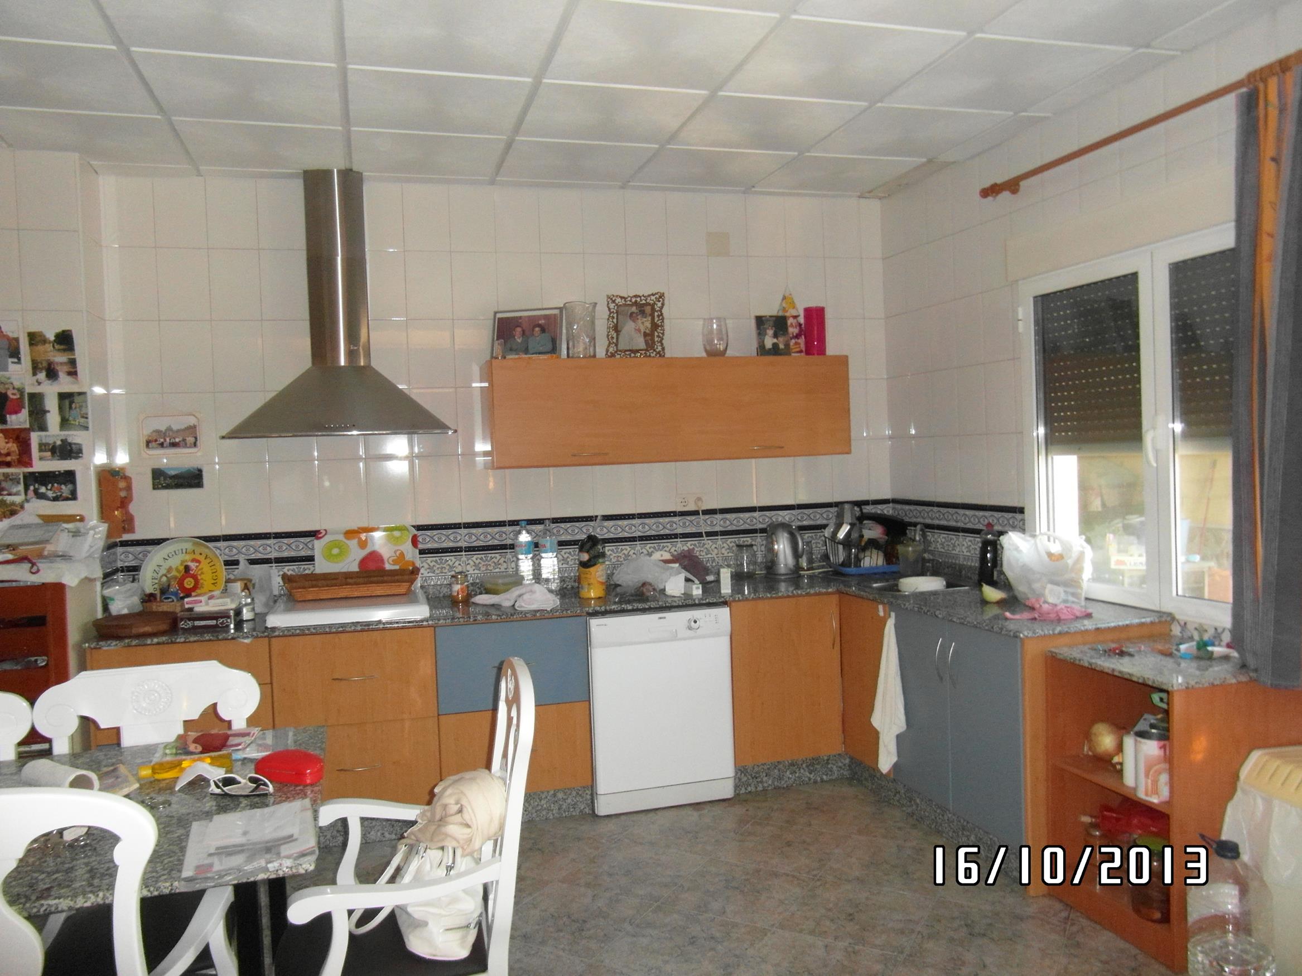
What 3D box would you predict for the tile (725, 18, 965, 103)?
[{"bbox_3d":[0.572,-1.333,2.841,0.585,0.015,0.580,-3,3,-15],"label":"tile"}]

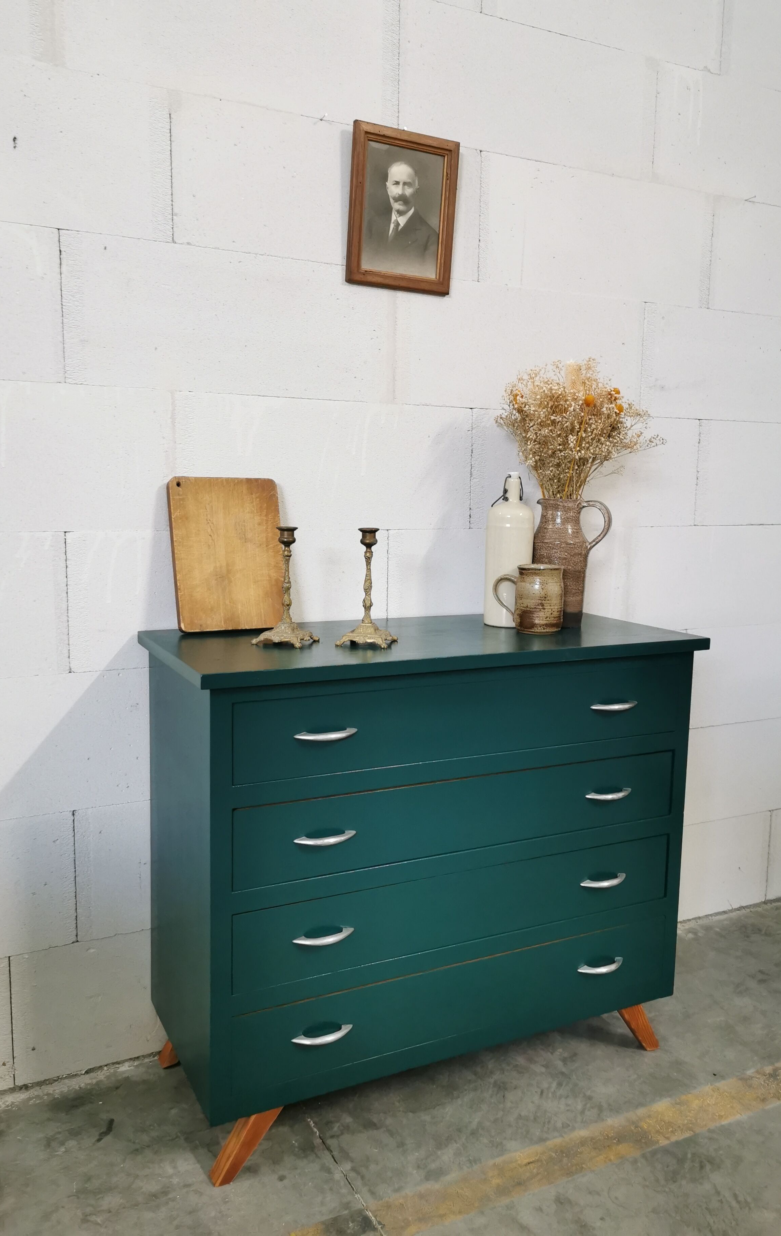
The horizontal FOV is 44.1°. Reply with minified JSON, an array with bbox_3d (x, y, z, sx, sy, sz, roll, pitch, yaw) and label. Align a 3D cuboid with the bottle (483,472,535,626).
[{"bbox_3d":[0.235,-0.134,1.891,0.092,0.300,0.092,1,8,0],"label":"bottle"}]

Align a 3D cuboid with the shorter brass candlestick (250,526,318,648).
[{"bbox_3d":[-0.175,-0.055,1.634,0.086,0.198,0.086,3,8,19],"label":"shorter brass candlestick"}]

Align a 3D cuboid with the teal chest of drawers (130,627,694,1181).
[{"bbox_3d":[0.063,0.435,1.802,0.949,0.814,0.430,-3,9,-26],"label":"teal chest of drawers"}]

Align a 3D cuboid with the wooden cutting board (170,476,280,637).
[{"bbox_3d":[-0.294,-0.115,1.752,0.202,0.279,0.024,-2,-5,-30],"label":"wooden cutting board"}]

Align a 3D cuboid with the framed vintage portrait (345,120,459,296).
[{"bbox_3d":[0.022,-0.771,1.835,0.216,0.277,0.020,-3,14,-26],"label":"framed vintage portrait"}]

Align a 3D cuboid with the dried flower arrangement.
[{"bbox_3d":[0.367,-0.353,1.865,0.300,0.280,0.250,2,8,10],"label":"dried flower arrangement"}]

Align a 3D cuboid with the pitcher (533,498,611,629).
[{"bbox_3d":[0.360,-0.108,1.900,0.154,0.250,0.107,2,8,10],"label":"pitcher"}]

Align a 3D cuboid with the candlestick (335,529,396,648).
[{"bbox_3d":[-0.037,-0.054,1.648,0.087,0.198,0.087,2,8,13],"label":"candlestick"}]

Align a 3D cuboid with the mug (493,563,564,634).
[{"bbox_3d":[0.266,-0.037,1.836,0.135,0.124,0.093,2,8,9],"label":"mug"}]

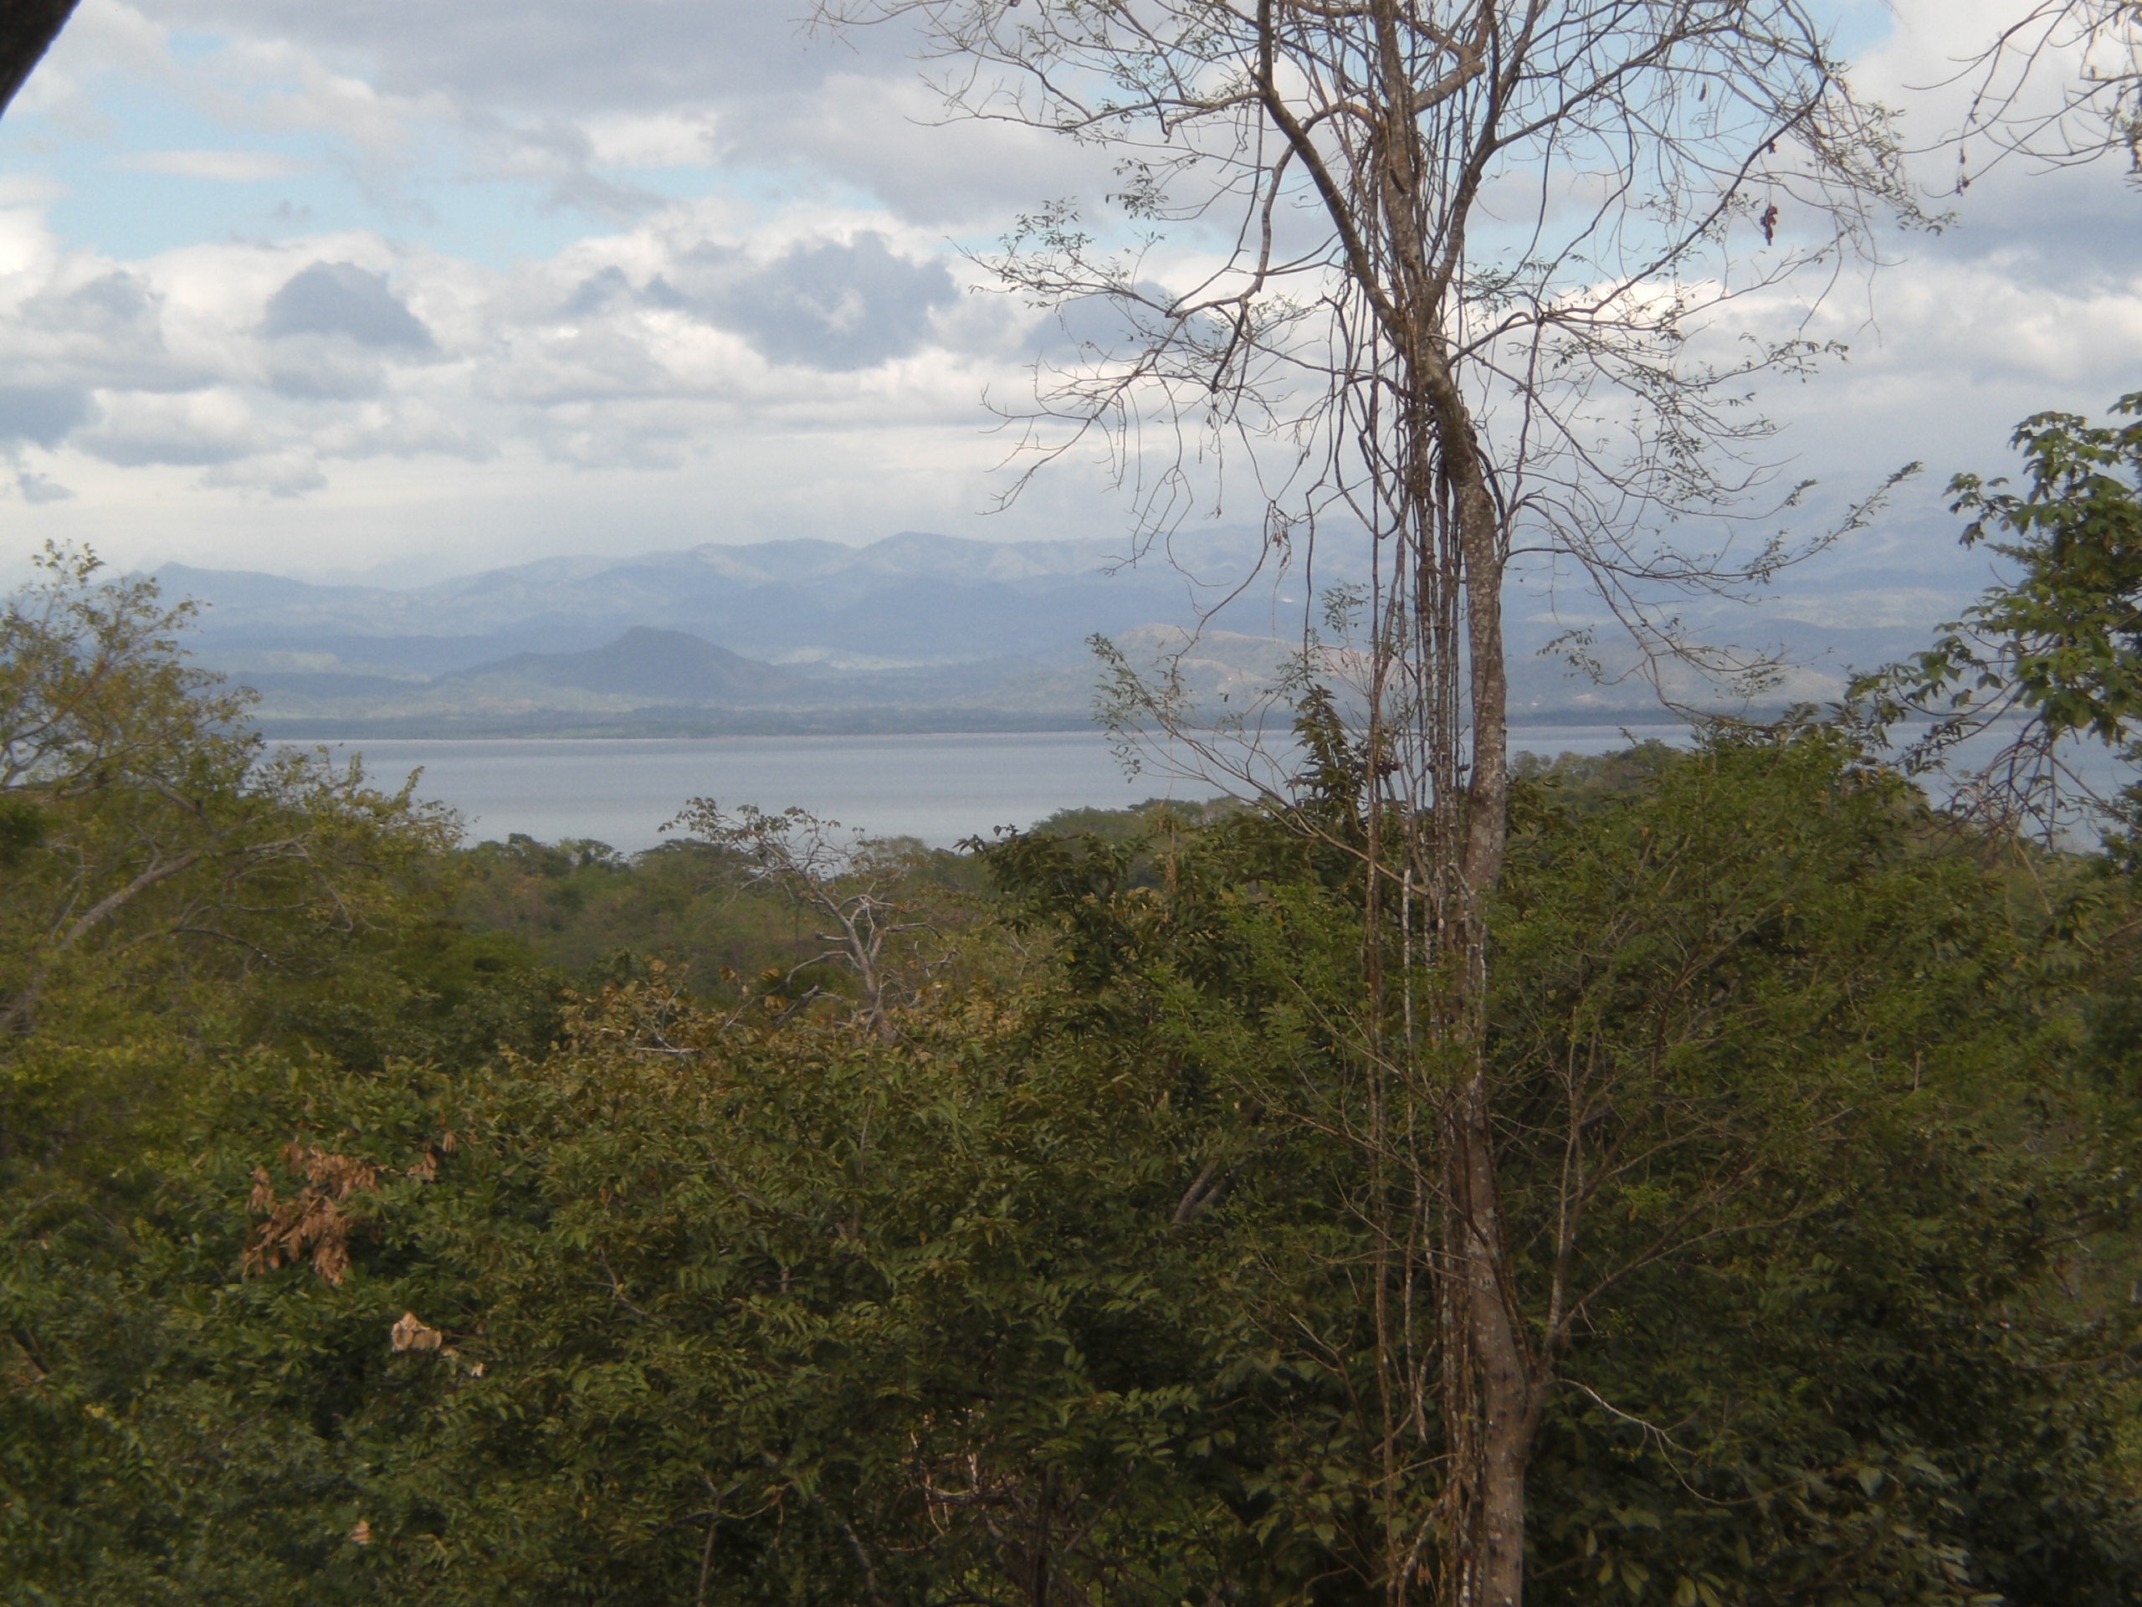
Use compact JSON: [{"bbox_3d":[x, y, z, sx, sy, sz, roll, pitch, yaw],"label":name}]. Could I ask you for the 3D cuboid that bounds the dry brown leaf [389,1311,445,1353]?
[{"bbox_3d":[-2.968,2.395,32.000,0.250,0.190,0.130,0,1,-5],"label":"dry brown leaf"}]

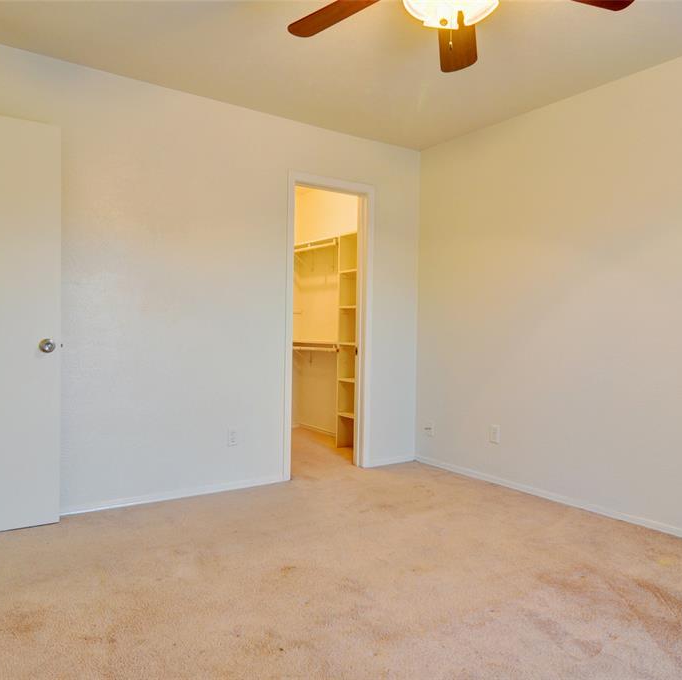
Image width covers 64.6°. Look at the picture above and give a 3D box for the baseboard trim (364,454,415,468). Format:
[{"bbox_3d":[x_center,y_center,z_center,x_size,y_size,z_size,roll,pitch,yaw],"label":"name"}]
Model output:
[{"bbox_3d":[0.404,0.932,4.149,0.460,0.052,0.016,0,1,-33],"label":"baseboard trim"}]

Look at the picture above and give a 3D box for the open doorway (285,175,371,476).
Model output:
[{"bbox_3d":[-0.095,-0.079,3.865,0.710,2.070,0.140,0,1,-33],"label":"open doorway"}]

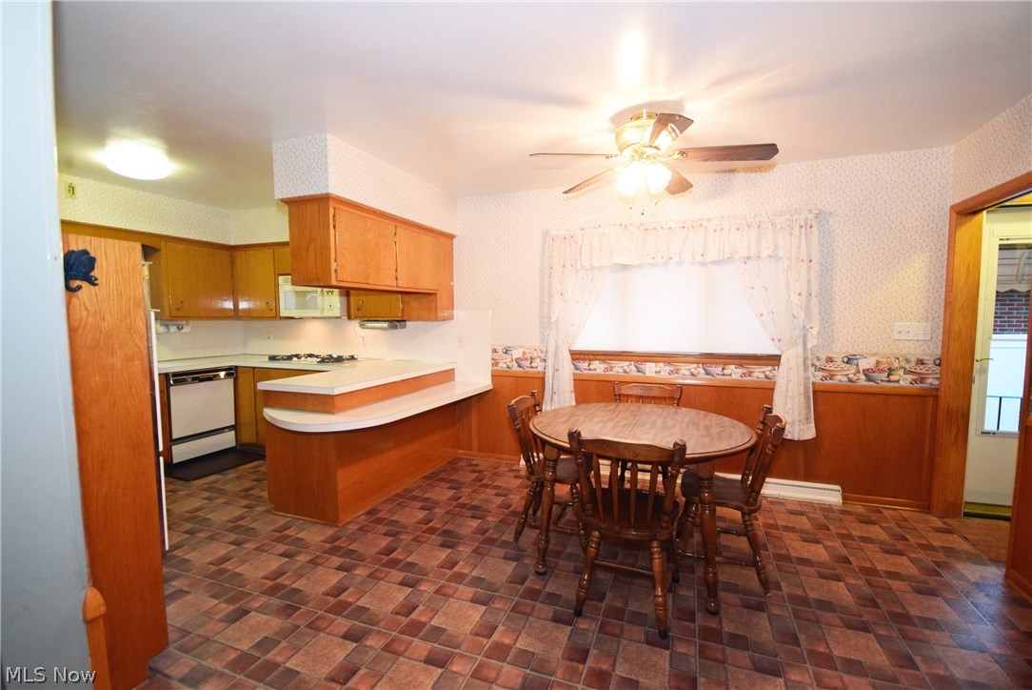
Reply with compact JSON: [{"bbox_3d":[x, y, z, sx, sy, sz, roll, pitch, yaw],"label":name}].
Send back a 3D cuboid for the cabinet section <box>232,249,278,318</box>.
[{"bbox_3d":[-2.739,-0.659,4.745,0.630,0.740,0.325,1,4,21],"label":"cabinet section"}]

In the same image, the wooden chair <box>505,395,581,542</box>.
[{"bbox_3d":[0.266,0.767,2.712,0.485,0.870,0.500,1,4,21],"label":"wooden chair"}]

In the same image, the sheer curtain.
[{"bbox_3d":[1.201,-0.143,3.426,2.070,1.640,0.140,1,4,21],"label":"sheer curtain"}]

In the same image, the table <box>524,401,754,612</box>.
[{"bbox_3d":[0.697,0.834,2.507,1.200,0.760,1.200,1,4,21],"label":"table"}]

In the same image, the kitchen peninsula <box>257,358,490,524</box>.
[{"bbox_3d":[-1.048,0.697,3.491,1.160,0.915,1.770,1,4,21],"label":"kitchen peninsula"}]

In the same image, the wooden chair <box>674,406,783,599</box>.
[{"bbox_3d":[1.153,0.785,2.381,0.490,0.870,0.500,1,4,21],"label":"wooden chair"}]

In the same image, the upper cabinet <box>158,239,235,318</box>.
[{"bbox_3d":[-3.300,-0.642,4.360,0.320,0.770,0.680,1,4,21],"label":"upper cabinet"}]

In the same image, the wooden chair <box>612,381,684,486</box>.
[{"bbox_3d":[0.918,0.739,3.075,0.500,0.870,0.490,1,4,21],"label":"wooden chair"}]

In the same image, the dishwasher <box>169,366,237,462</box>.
[{"bbox_3d":[-3.280,0.652,4.261,0.600,0.820,0.600,1,4,21],"label":"dishwasher"}]

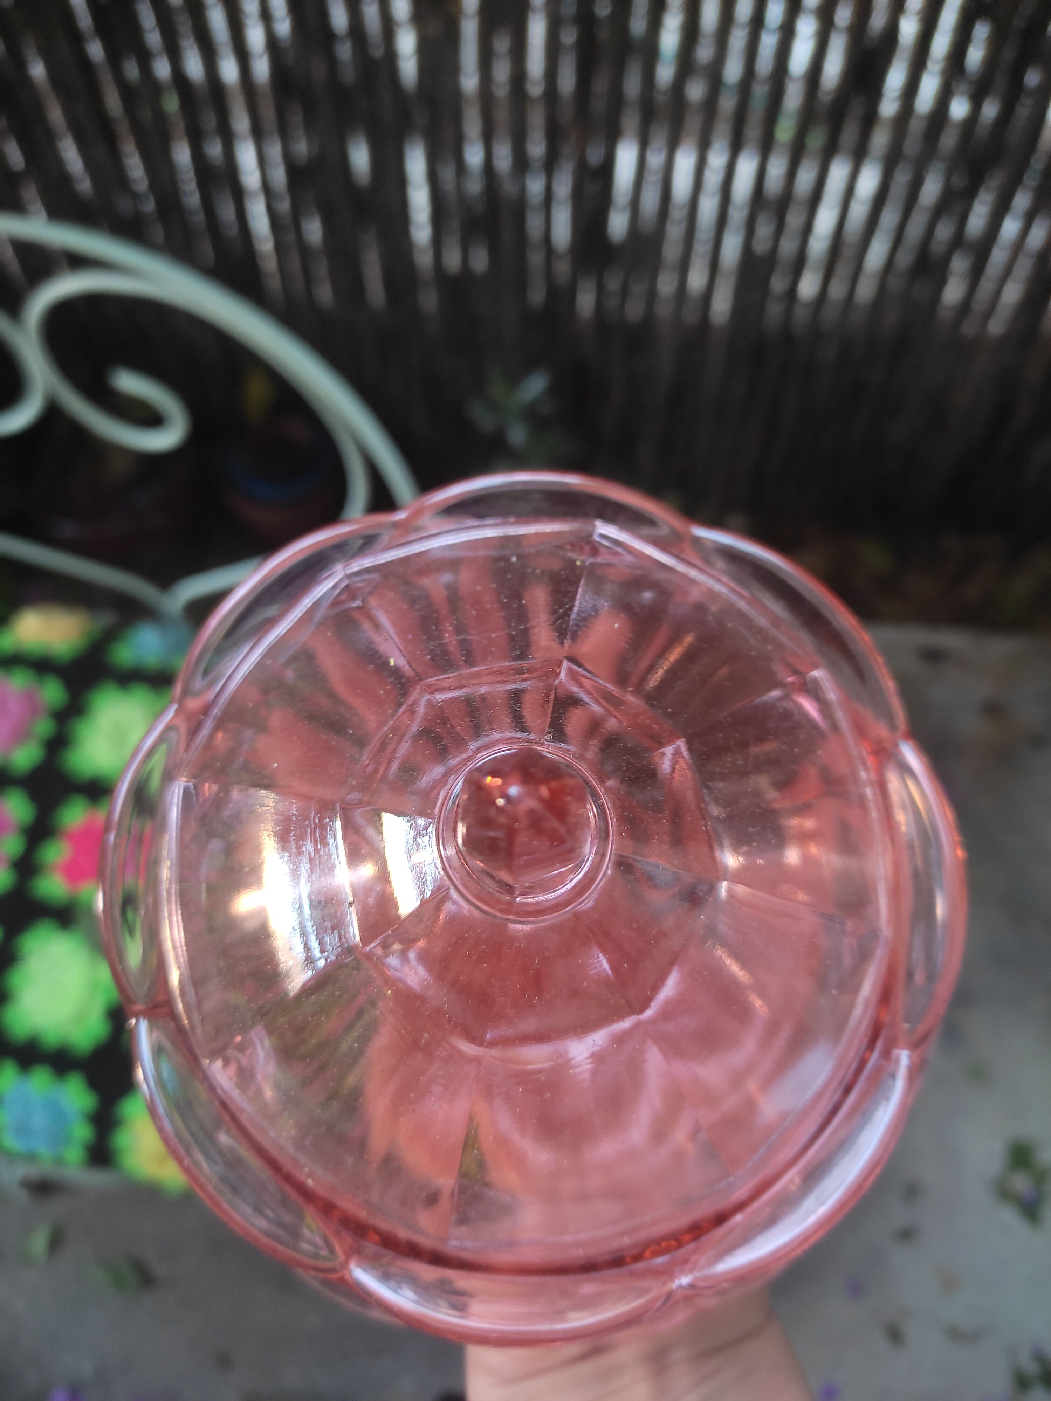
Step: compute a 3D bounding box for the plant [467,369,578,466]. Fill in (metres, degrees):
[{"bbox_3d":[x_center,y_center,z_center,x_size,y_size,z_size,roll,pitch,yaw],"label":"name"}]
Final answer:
[{"bbox_3d":[-0.004,-0.360,1.360,0.140,0.135,0.130,2,57,0],"label":"plant"}]

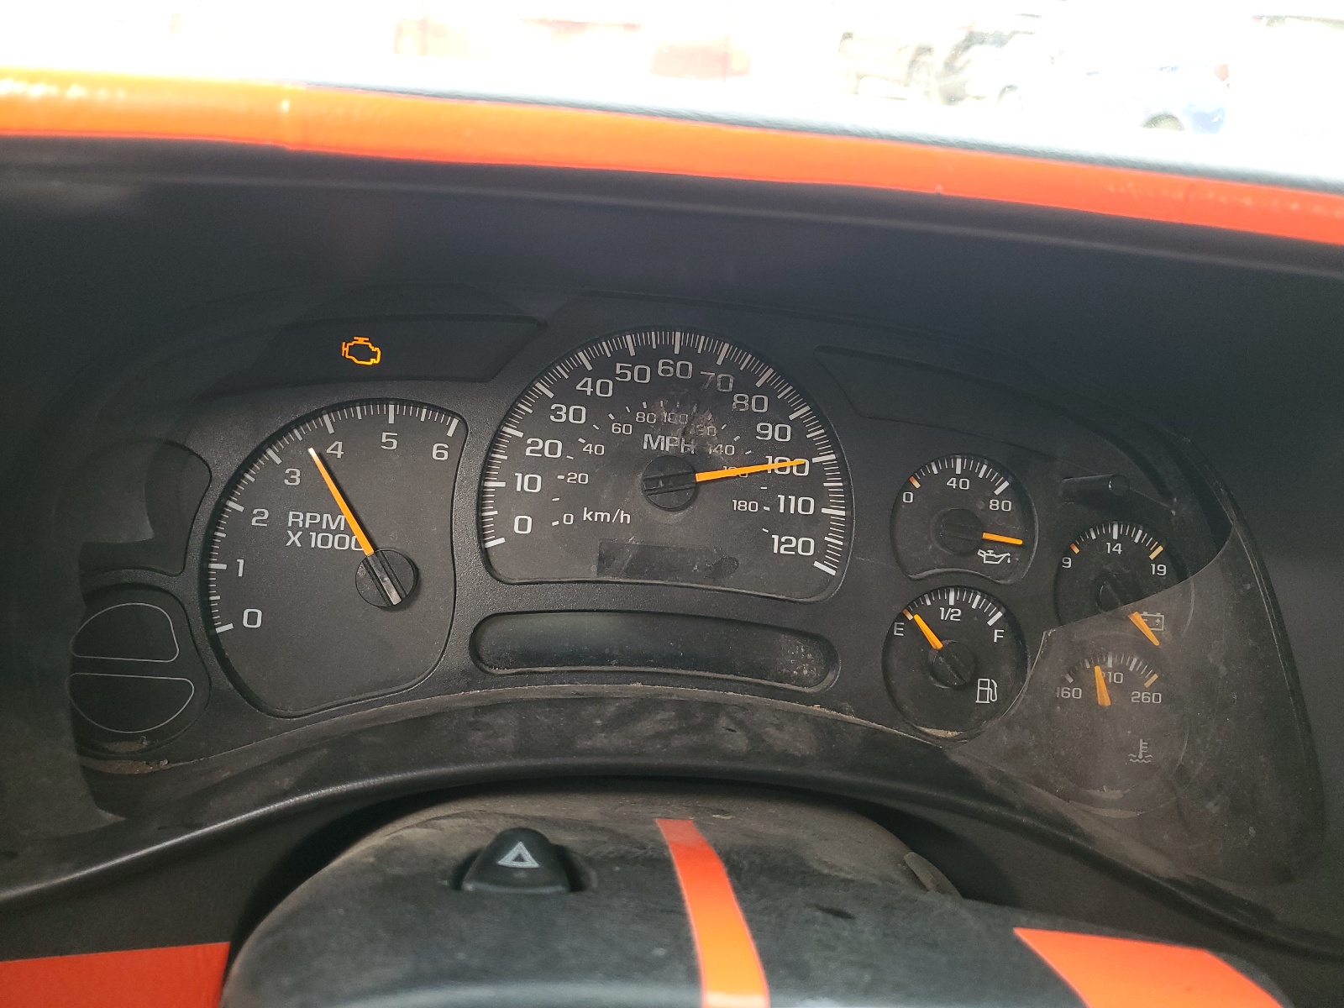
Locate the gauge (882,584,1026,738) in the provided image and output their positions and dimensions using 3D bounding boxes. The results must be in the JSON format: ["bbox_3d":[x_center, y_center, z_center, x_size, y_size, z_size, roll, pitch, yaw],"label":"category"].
[{"bbox_3d":[0.081,0.046,0.296,0.044,0.043,0.011,5,-4,-9],"label":"gauge"}]

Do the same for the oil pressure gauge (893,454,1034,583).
[{"bbox_3d":[0.084,0.004,0.298,0.044,0.038,0.011,5,-4,-9],"label":"oil pressure gauge"}]

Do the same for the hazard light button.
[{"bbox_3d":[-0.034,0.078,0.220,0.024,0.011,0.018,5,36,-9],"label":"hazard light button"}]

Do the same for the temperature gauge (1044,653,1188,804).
[{"bbox_3d":[0.131,0.067,0.303,0.044,0.045,0.011,5,-4,-9],"label":"temperature gauge"}]

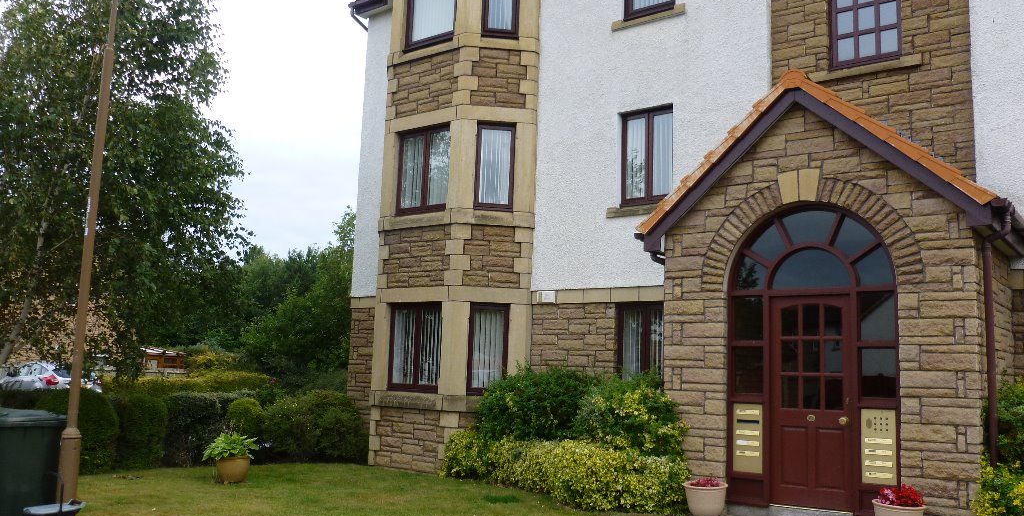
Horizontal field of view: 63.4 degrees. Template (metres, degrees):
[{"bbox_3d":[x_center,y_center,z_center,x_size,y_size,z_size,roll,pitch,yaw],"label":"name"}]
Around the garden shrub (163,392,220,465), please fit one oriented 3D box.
[{"bbox_3d":[-4.820,2.549,12.499,0.800,1.060,0.800,-4,-10,36],"label":"garden shrub"}]

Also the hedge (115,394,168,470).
[{"bbox_3d":[-5.064,2.369,11.437,0.680,1.020,0.800,8,-9,-37],"label":"hedge"}]

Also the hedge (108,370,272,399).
[{"bbox_3d":[-7.665,3.522,20.216,1.000,1.260,4.000,-4,-10,36],"label":"hedge"}]

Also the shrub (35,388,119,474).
[{"bbox_3d":[-5.673,2.241,10.820,1.050,1.070,1.000,7,-9,-32],"label":"shrub"}]

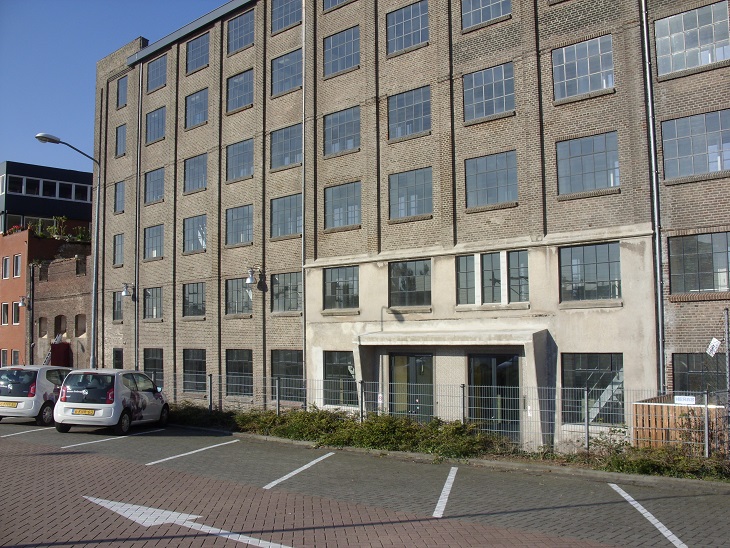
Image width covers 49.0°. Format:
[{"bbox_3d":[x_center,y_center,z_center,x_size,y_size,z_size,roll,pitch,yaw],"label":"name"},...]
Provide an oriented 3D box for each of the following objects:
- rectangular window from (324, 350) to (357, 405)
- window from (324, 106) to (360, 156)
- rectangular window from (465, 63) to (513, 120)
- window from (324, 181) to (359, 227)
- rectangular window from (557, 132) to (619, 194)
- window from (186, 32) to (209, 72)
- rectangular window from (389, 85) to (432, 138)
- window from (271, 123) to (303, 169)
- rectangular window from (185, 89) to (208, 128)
[{"bbox_3d":[-0.780,3.411,26.347,0.140,1.799,1.712,4,-6,-45],"label":"rectangular window"},{"bbox_3d":[-0.723,-4.784,27.057,0.160,1.426,1.796,3,-6,-44],"label":"window"},{"bbox_3d":[3.531,-5.165,22.763,0.140,1.430,1.783,4,-6,-44],"label":"rectangular window"},{"bbox_3d":[-0.743,-2.311,27.007,0.140,1.450,1.789,4,-6,-44],"label":"window"},{"bbox_3d":[5.604,-2.773,20.287,0.140,1.430,1.752,4,-6,-45],"label":"rectangular window"},{"bbox_3d":[-7.357,-9.674,35.123,0.150,1.483,1.815,4,-6,-44],"label":"window"},{"bbox_3d":[1.416,-4.962,24.844,0.160,1.426,1.788,3,-6,-44],"label":"rectangular window"},{"bbox_3d":[-2.970,-4.737,30.084,0.150,1.491,1.825,4,-6,-44],"label":"window"},{"bbox_3d":[-7.041,-6.969,33.838,0.160,1.453,1.782,3,-6,-44],"label":"rectangular window"}]

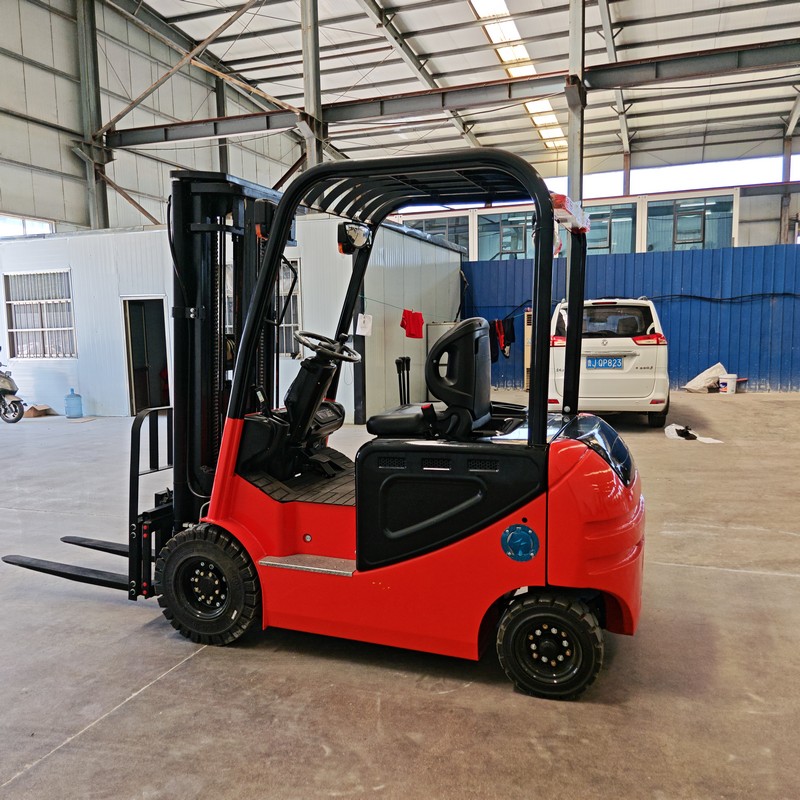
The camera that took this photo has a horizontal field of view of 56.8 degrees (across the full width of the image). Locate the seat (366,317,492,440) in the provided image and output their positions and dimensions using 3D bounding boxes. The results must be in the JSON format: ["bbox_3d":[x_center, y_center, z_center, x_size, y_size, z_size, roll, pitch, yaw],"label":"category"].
[{"bbox_3d":[0.168,-0.110,3.467,0.540,0.540,0.490,1,7,21],"label":"seat"}]

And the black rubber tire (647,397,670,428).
[{"bbox_3d":[3.438,0.050,9.868,0.205,0.630,0.630,1,7,16],"label":"black rubber tire"}]

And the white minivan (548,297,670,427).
[{"bbox_3d":[3.166,-0.666,11.329,1.750,1.750,4.500,1,7,16],"label":"white minivan"}]

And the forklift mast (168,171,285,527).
[{"bbox_3d":[-0.860,-0.051,3.871,0.290,2.120,0.660,5,8,21],"label":"forklift mast"}]

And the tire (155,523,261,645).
[{"bbox_3d":[-0.861,0.851,3.534,0.575,0.575,0.195,1,7,21],"label":"tire"}]

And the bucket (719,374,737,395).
[{"bbox_3d":[5.988,-0.288,13.500,0.305,0.365,0.305,2,7,23],"label":"bucket"}]

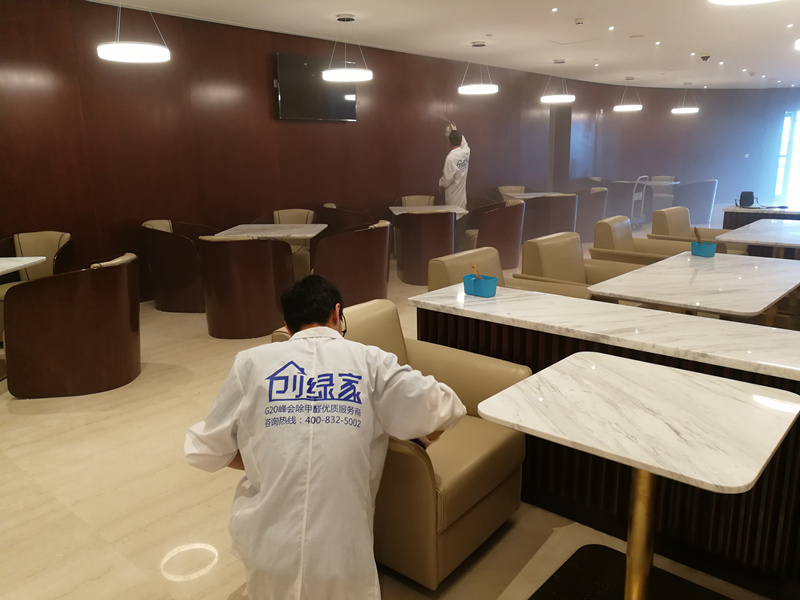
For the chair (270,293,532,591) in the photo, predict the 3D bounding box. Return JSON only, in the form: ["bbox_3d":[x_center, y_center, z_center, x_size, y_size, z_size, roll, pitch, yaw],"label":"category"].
[{"bbox_3d":[0.008,0.477,2.448,0.780,0.785,0.610,10,17,38],"label":"chair"}]

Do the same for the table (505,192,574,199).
[{"bbox_3d":[2.490,-1.499,11.261,1.030,0.732,1.030,-1,13,-2],"label":"table"}]

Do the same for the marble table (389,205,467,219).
[{"bbox_3d":[0.392,-0.876,8.730,1.000,0.732,1.000,-2,13,-3],"label":"marble table"}]

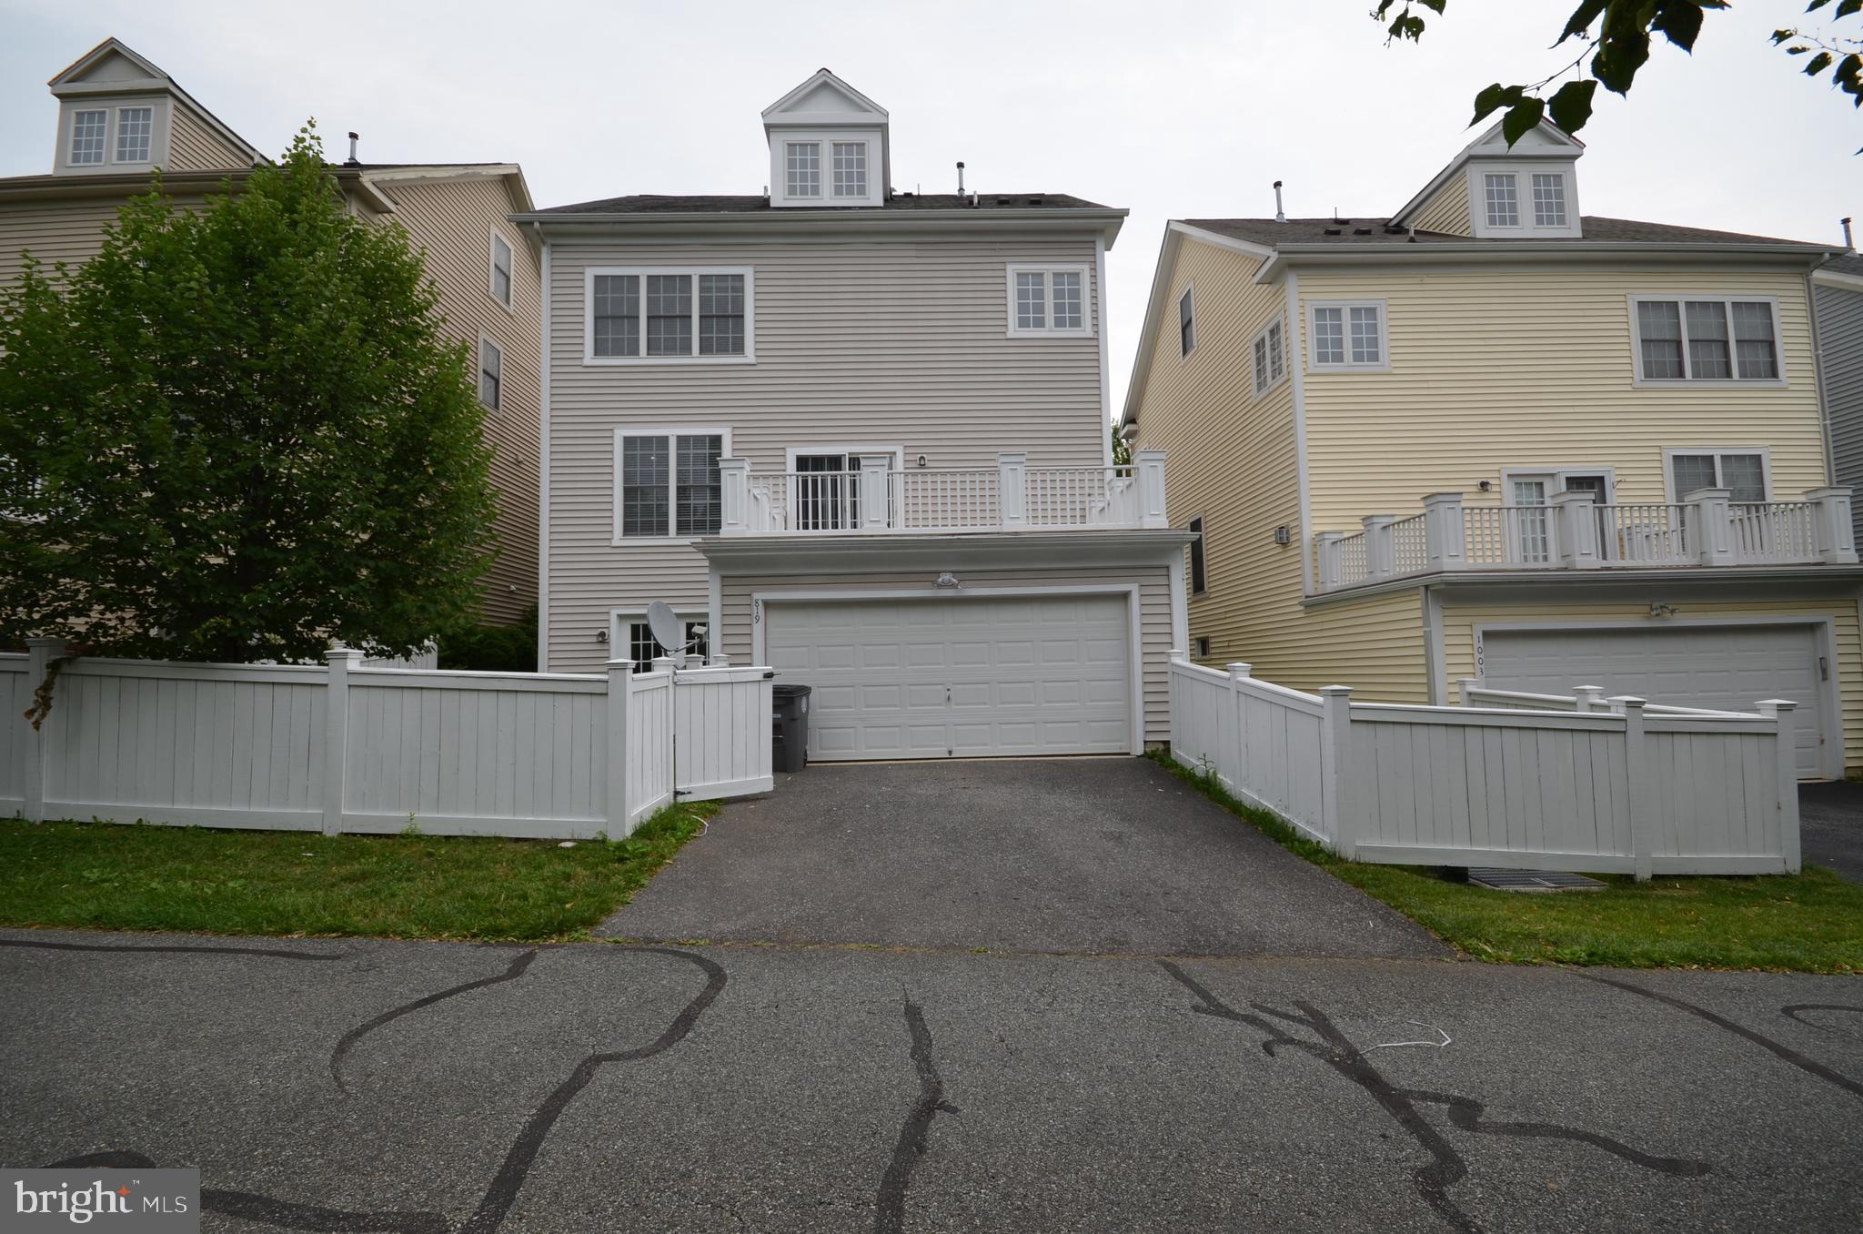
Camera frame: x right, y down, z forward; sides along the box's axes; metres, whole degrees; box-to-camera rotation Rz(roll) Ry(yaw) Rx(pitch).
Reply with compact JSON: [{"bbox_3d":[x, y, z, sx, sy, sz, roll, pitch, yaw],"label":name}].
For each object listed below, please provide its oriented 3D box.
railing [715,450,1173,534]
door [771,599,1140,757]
[{"bbox_3d":[0.126,-1.487,11.830,5.940,1.090,3.400,-1,-4,-2],"label":"railing"},{"bbox_3d":[0.233,0.808,10.259,4.797,2.152,0.120,-1,-4,-2],"label":"door"}]

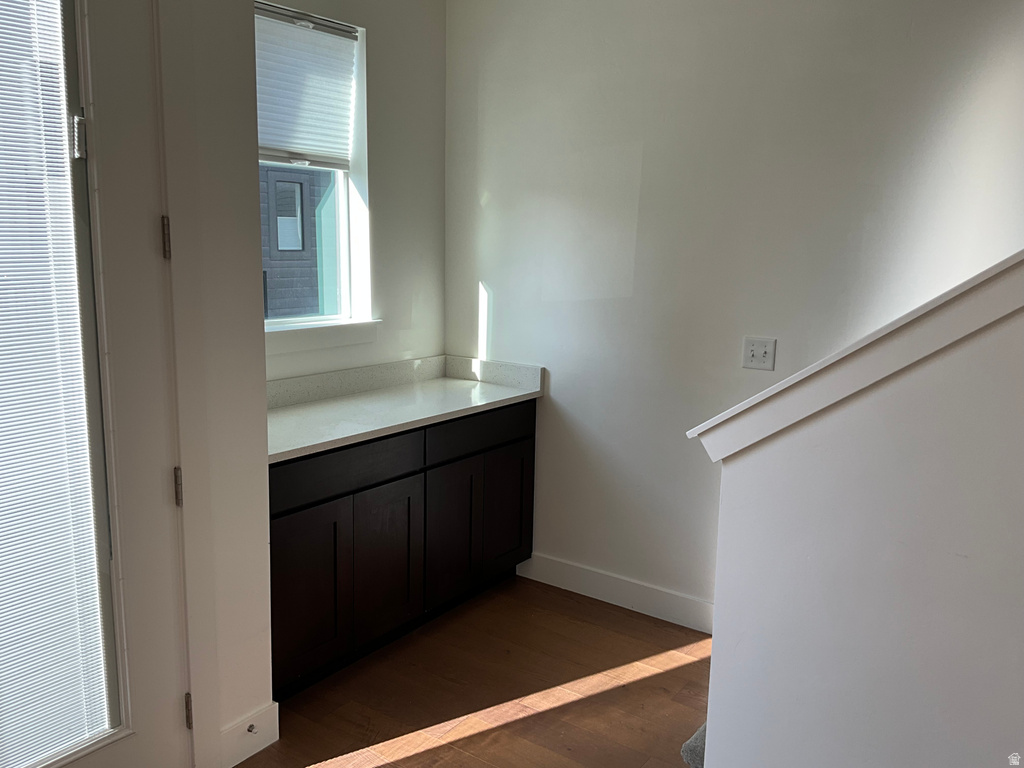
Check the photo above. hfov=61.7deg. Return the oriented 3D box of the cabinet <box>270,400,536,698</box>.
[{"bbox_3d":[-0.559,0.540,3.426,0.540,0.858,1.521,8,12,35],"label":"cabinet"}]

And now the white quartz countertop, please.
[{"bbox_3d":[-0.544,0.106,3.334,0.569,0.029,1.547,8,12,35],"label":"white quartz countertop"}]

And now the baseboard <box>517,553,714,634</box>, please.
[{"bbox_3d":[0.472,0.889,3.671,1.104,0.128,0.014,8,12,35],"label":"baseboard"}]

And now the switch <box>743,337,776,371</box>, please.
[{"bbox_3d":[0.918,-0.111,3.187,0.117,0.115,0.015,8,12,35],"label":"switch"}]

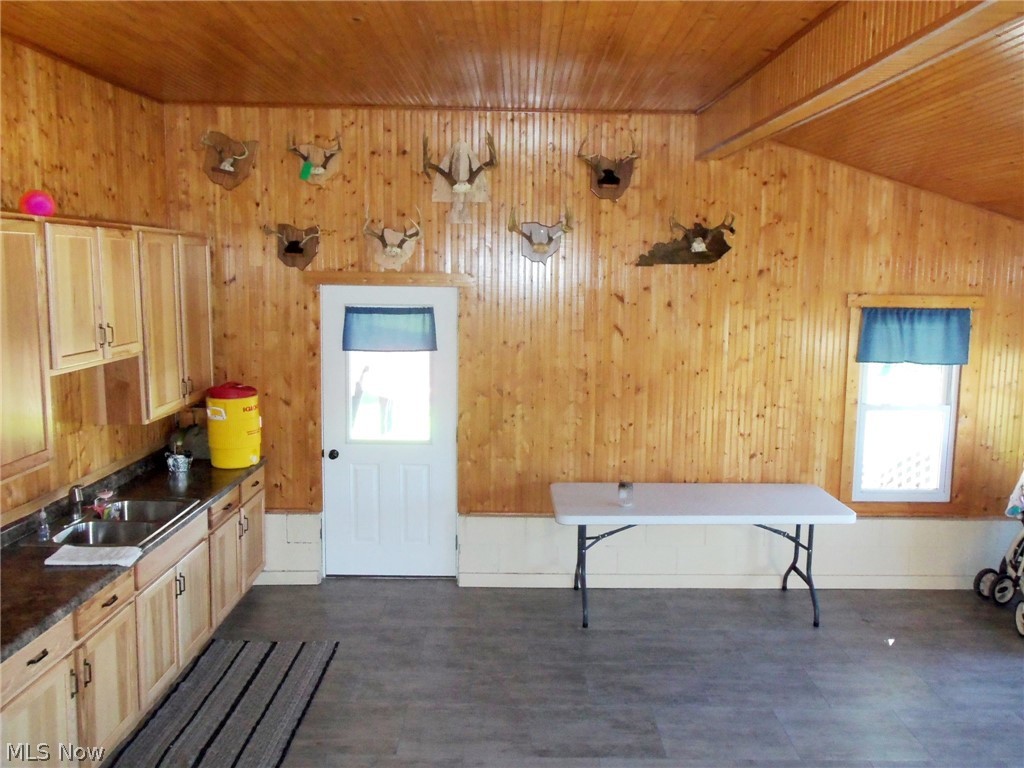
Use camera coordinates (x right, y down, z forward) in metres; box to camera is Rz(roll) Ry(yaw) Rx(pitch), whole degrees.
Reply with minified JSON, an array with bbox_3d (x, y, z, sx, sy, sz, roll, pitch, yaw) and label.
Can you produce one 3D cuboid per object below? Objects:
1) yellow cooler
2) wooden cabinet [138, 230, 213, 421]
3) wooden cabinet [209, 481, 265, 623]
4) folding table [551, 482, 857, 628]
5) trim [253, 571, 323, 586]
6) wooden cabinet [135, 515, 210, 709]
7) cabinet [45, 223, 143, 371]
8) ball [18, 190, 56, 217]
[{"bbox_3d":[-1.797,0.260,5.349,0.325,0.515,0.330,3,8,19],"label":"yellow cooler"},{"bbox_3d":[-2.140,-0.383,4.980,0.310,1.055,1.030,0,8,1],"label":"wooden cabinet"},{"bbox_3d":[-1.995,1.021,5.165,0.600,0.840,1.030,0,8,1],"label":"wooden cabinet"},{"bbox_3d":[1.176,1.099,5.313,1.830,0.740,0.760,0,8,1],"label":"folding table"},{"bbox_3d":[-1.552,1.349,5.718,0.460,0.100,0.030,0,8,1],"label":"trim"},{"bbox_3d":[-2.005,1.147,4.210,0.600,0.840,0.905,0,8,1],"label":"wooden cabinet"},{"bbox_3d":[-2.149,-0.437,3.995,0.310,0.687,0.890,0,8,1],"label":"cabinet"},{"bbox_3d":[-2.109,-0.778,3.682,0.146,0.146,0.146,0,8,0],"label":"ball"}]

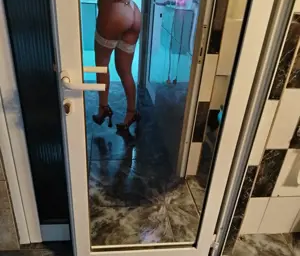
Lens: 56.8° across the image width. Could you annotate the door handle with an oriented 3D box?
[{"bbox_3d":[-0.201,-0.134,0.829,0.137,0.058,0.072,1,28,-8],"label":"door handle"}]

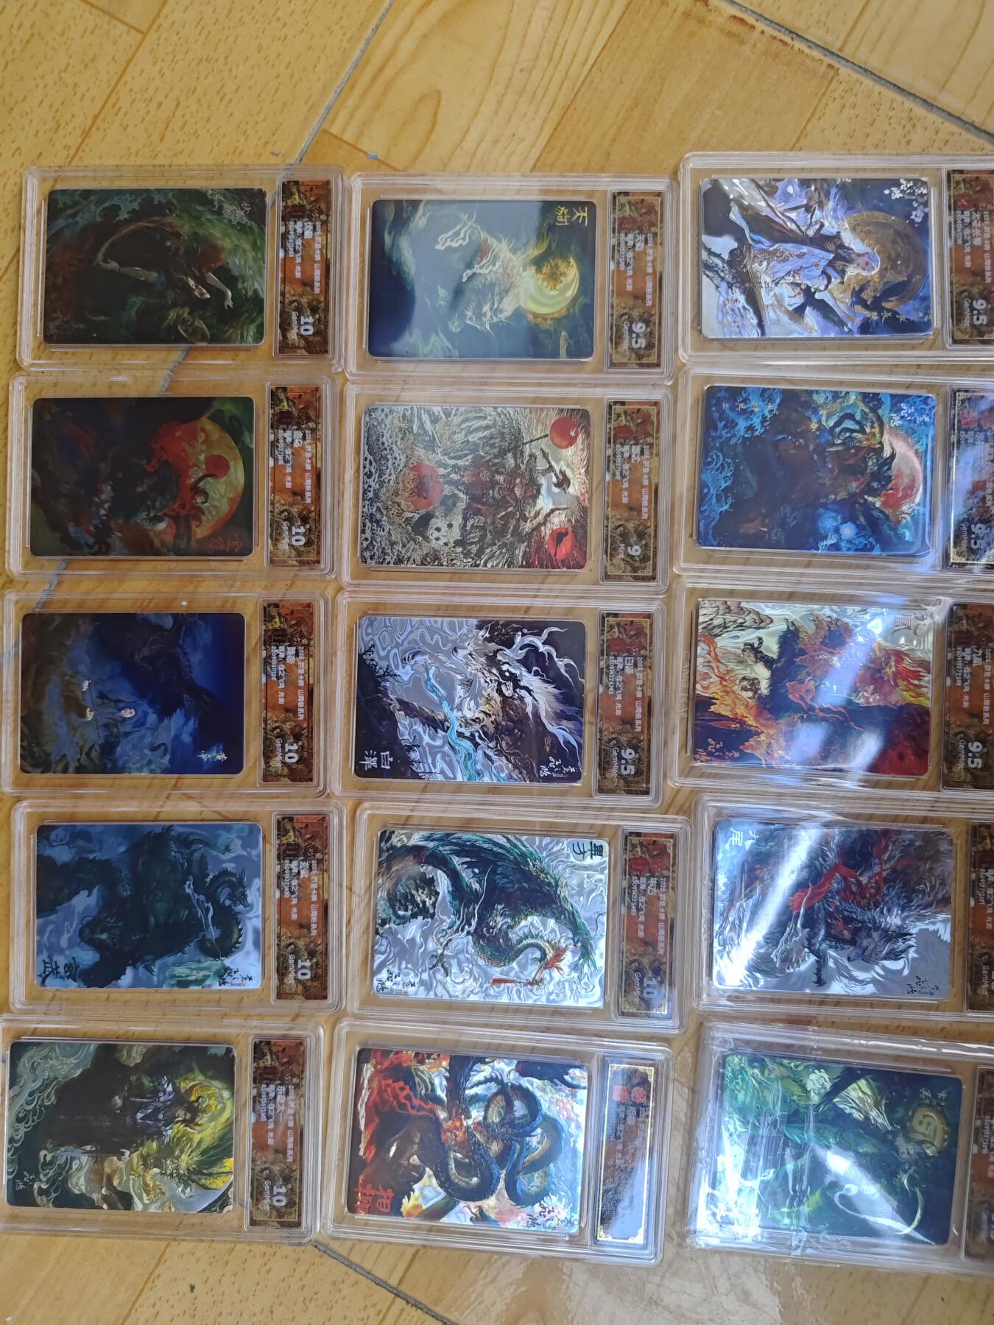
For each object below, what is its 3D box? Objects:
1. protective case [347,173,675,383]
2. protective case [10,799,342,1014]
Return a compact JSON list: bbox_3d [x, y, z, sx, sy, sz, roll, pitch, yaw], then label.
[{"bbox_3d":[0.006,-0.150,0.345,0.128,0.006,0.080,1,88,2],"label":"protective case"},{"bbox_3d":[-0.124,0.094,0.341,0.128,0.006,0.080,0,88,2],"label":"protective case"}]

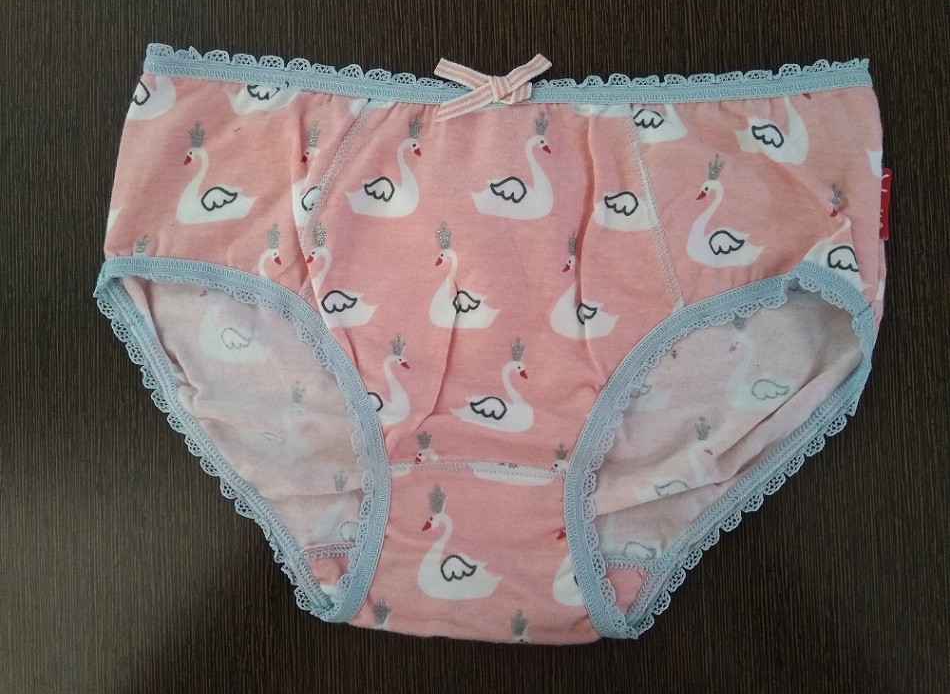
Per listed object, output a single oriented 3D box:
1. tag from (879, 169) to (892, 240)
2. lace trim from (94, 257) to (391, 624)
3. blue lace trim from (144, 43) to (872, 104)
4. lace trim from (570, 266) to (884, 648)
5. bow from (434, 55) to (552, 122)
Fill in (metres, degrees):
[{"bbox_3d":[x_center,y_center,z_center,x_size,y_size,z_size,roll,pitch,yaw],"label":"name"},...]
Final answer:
[{"bbox_3d":[0.169,-0.059,0.306,0.009,0.003,0.029,-2,88,0],"label":"tag"},{"bbox_3d":[-0.082,0.024,0.301,0.074,0.010,0.177,-36,89,-1],"label":"lace trim"},{"bbox_3d":[0.014,-0.111,0.305,0.300,0.010,0.022,1,88,0],"label":"blue lace trim"},{"bbox_3d":[0.090,0.032,0.301,0.087,0.010,0.174,44,89,1],"label":"lace trim"},{"bbox_3d":[0.008,-0.105,0.302,0.048,0.009,0.027,0,88,0],"label":"bow"}]

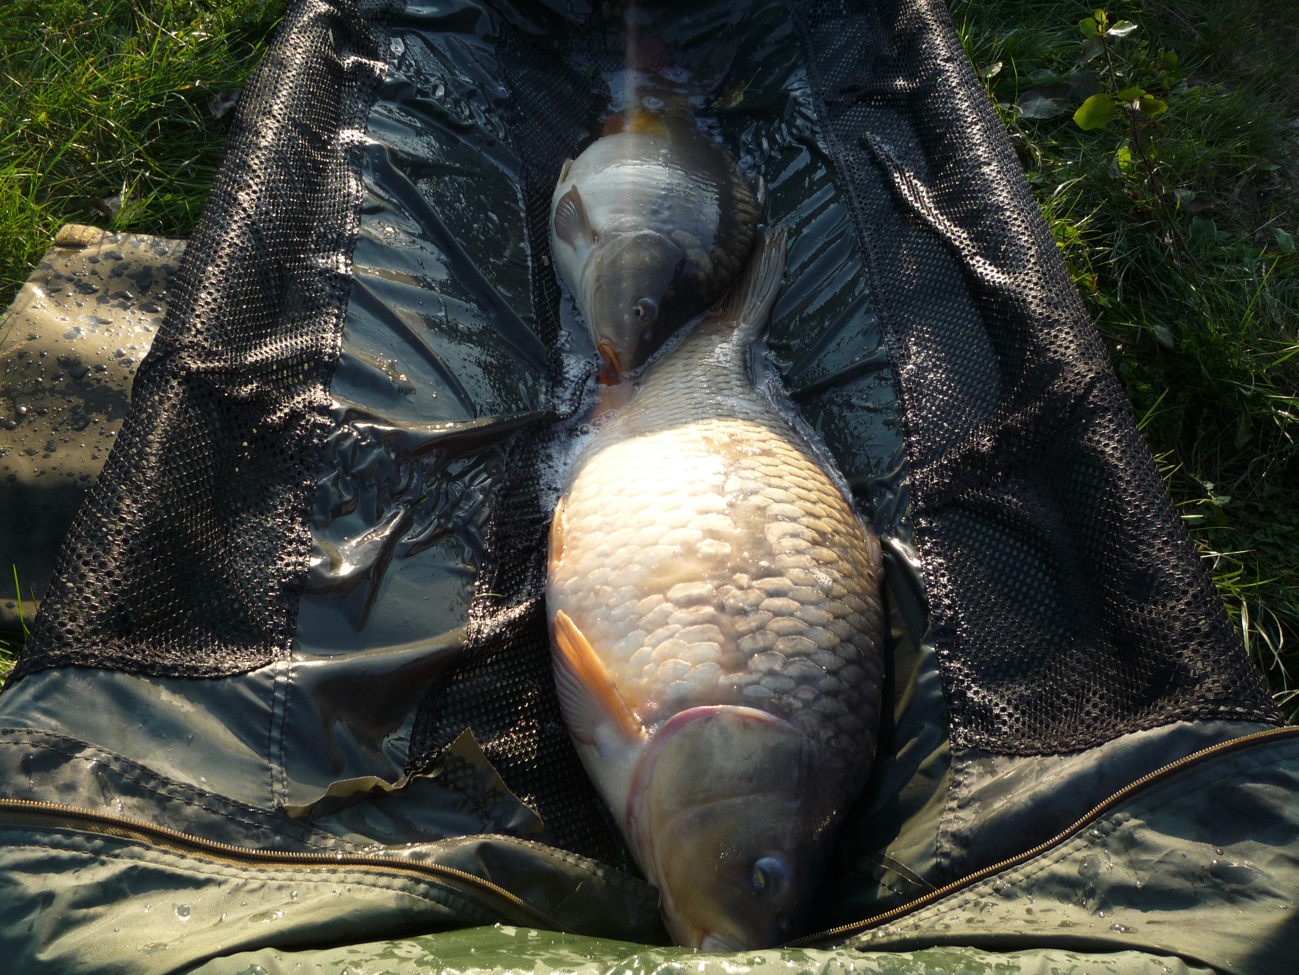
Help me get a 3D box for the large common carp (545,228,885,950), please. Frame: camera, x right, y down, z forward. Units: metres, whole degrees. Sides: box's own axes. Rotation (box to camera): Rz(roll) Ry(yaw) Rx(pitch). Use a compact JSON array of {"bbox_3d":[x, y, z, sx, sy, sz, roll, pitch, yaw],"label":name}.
[{"bbox_3d":[0.055,0.004,0.988,0.275,0.145,0.760,8,51,-3],"label":"large common carp"}]

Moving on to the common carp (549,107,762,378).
[{"bbox_3d":[0.013,-0.338,1.296,0.235,0.135,0.650,13,49,-2],"label":"common carp"}]

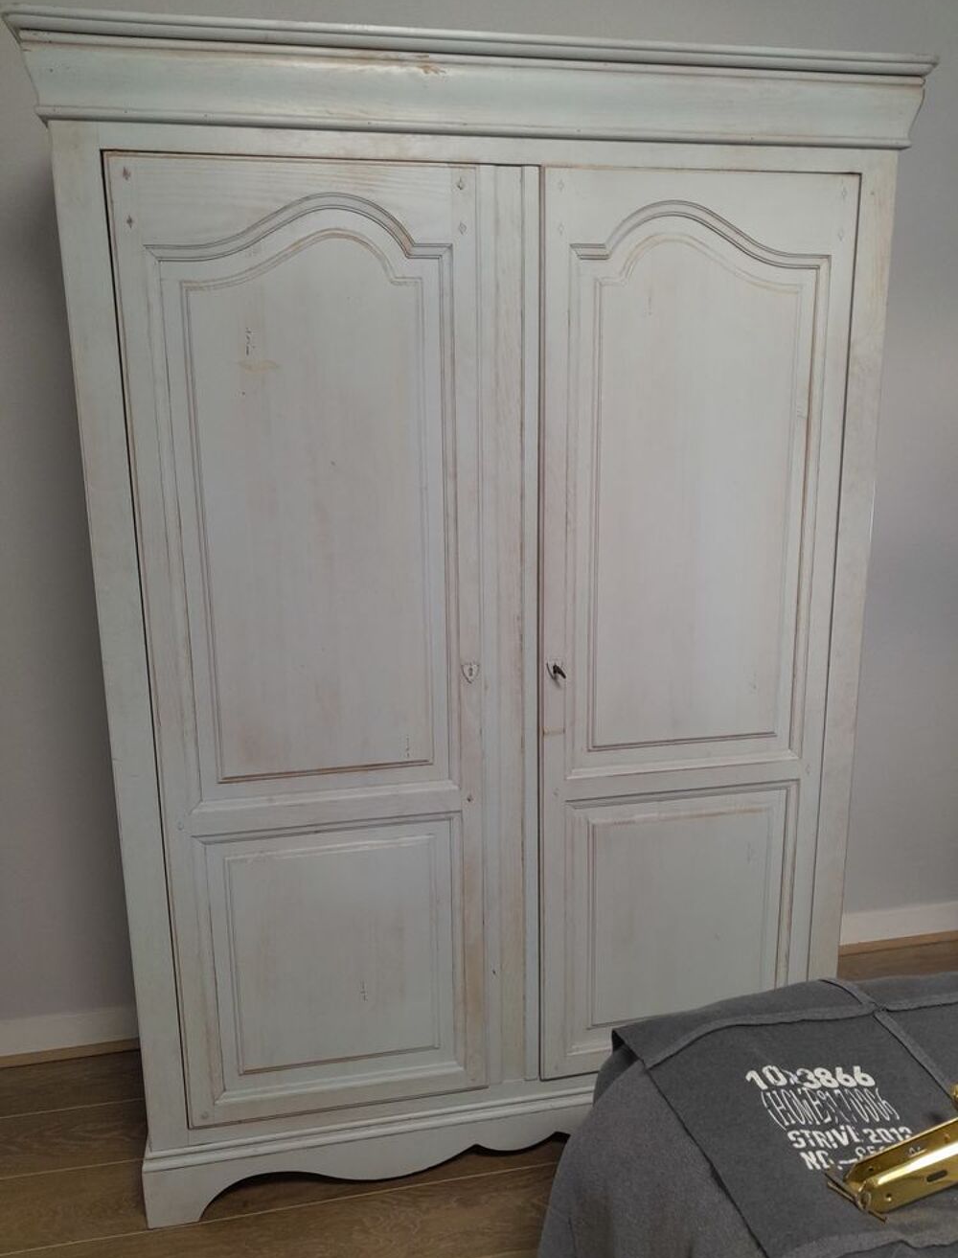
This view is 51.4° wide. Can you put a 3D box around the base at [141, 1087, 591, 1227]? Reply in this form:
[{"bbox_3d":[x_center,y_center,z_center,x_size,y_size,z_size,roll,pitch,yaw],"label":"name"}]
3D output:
[{"bbox_3d":[0.020,0.932,2.221,1.398,0.160,0.555,-3,13,-11],"label":"base"}]

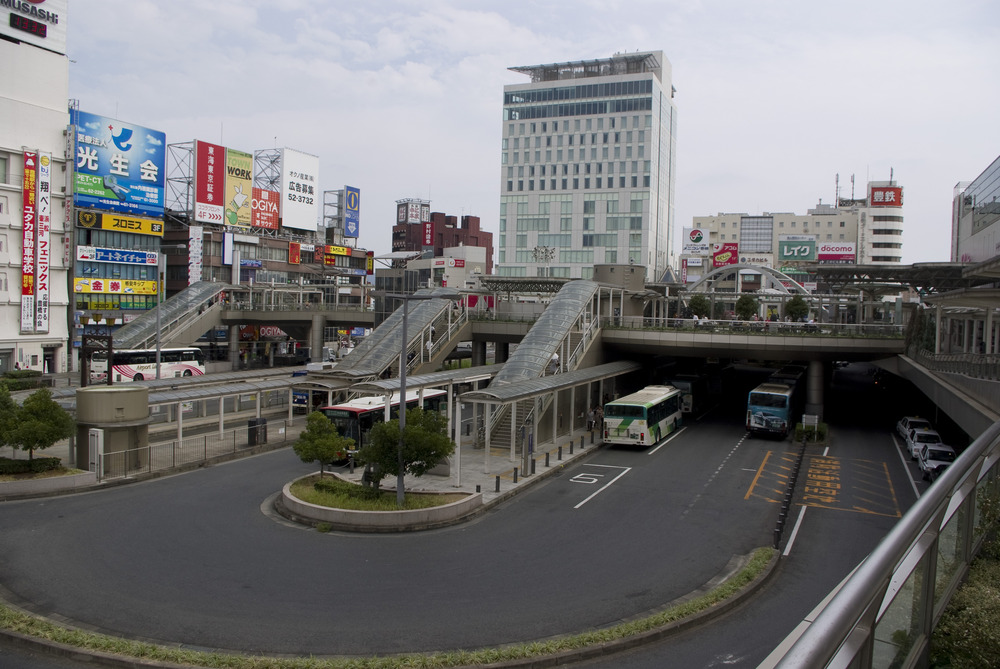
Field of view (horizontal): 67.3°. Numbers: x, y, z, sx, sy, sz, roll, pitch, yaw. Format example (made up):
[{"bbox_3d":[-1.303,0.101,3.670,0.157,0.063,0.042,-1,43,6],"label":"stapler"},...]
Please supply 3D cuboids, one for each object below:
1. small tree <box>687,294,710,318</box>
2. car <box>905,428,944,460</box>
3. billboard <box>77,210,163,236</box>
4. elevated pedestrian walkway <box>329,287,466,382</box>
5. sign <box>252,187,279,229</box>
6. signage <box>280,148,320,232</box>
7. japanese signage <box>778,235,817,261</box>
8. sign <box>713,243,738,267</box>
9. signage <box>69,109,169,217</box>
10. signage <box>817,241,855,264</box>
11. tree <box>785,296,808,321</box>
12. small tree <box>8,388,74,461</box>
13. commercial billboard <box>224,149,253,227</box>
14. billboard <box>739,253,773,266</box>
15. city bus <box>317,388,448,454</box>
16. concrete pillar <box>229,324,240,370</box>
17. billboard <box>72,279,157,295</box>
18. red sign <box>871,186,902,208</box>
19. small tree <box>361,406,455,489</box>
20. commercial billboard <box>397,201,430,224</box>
[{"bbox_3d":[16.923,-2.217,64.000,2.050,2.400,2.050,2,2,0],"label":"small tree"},{"bbox_3d":[23.467,6.006,41.408,1.700,1.500,4.700,2,2,24],"label":"car"},{"bbox_3d":[-43.981,-12.795,87.265,0.500,1.827,11.522,2,2,25],"label":"billboard"},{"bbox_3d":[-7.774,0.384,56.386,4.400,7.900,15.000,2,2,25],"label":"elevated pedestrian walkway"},{"bbox_3d":[-34.154,-18.236,108.907,0.400,5.495,5.570,2,2,25],"label":"sign"},{"bbox_3d":[-30.908,-22.053,115.757,0.600,11.671,8.291,2,2,25],"label":"signage"},{"bbox_3d":[59.445,-17.384,150.000,7.400,5.200,0.600,2,2,19],"label":"japanese signage"},{"bbox_3d":[61.962,-21.624,206.000,6.450,6.700,0.400,2,2,16],"label":"sign"},{"bbox_3d":[-41.413,-18.182,81.882,0.500,9.767,11.446,2,3,24],"label":"signage"},{"bbox_3d":[78.443,-18.812,175.000,9.200,5.100,0.500,2,2,25],"label":"signage"},{"bbox_3d":[21.842,-1.842,55.300,1.750,2.150,1.750,2,3,24],"label":"tree"},{"bbox_3d":[-19.859,4.072,32.512,2.800,3.400,2.800,0,2,-31],"label":"small tree"},{"bbox_3d":[-34.446,-19.254,99.000,0.400,9.900,4.300,2,2,29],"label":"commercial billboard"},{"bbox_3d":[62.186,-17.868,182.000,8.485,3.152,0.400,2,2,19],"label":"billboard"},{"bbox_3d":[-6.172,4.925,41.978,2.490,3.000,10.400,2,3,22],"label":"city bus"},{"bbox_3d":[-28.181,1.465,79.992,1.000,5.100,1.000,1,2,-19],"label":"concrete pillar"},{"bbox_3d":[-44.414,-5.518,87.119,0.400,1.594,10.815,2,2,25],"label":"billboard"},{"bbox_3d":[93.703,-33.287,182.600,7.200,4.600,1.200,2,2,18],"label":"red sign"},{"bbox_3d":[-3.961,4.829,31.800,4.067,3.558,3.800,2,2,0],"label":"small tree"},{"bbox_3d":[-22.339,-31.561,198.000,7.600,5.800,6.500,1,2,-12],"label":"commercial billboard"}]

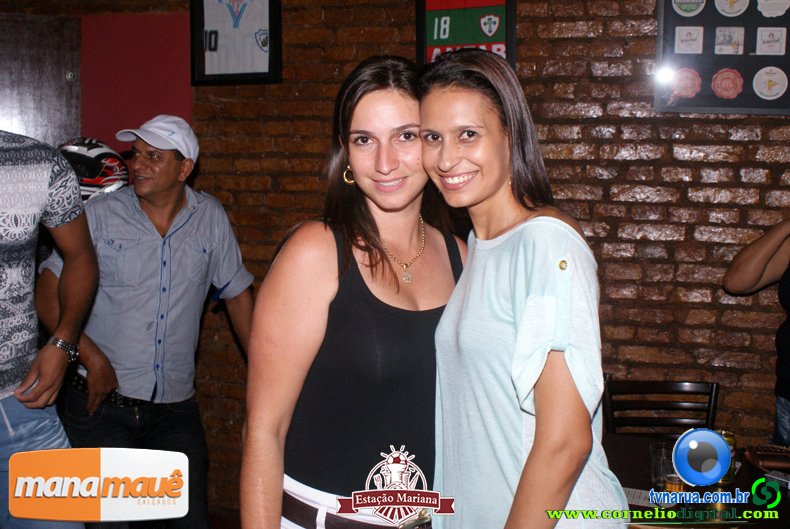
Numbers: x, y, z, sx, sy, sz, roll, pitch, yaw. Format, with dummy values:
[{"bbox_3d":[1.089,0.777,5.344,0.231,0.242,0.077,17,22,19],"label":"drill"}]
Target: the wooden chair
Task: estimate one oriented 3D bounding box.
[{"bbox_3d":[0.849,0.840,2.614,0.400,0.860,0.460,1,7,3],"label":"wooden chair"}]

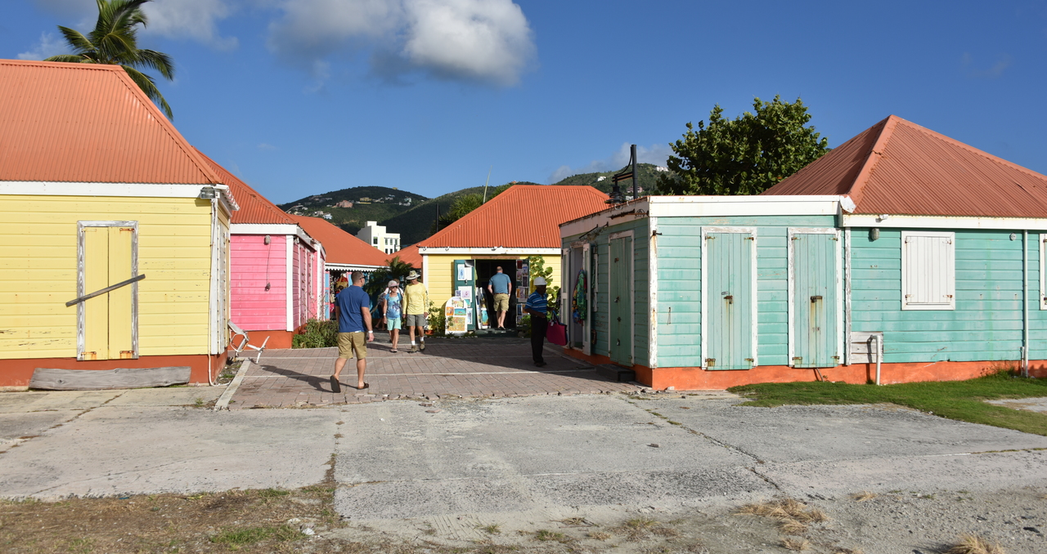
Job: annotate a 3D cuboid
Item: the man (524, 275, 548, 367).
[{"bbox_3d":[0.243,0.854,15.700,0.360,1.720,0.480,-1,-1,35],"label":"man"}]

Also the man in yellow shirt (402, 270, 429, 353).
[{"bbox_3d":[-2.360,0.768,17.900,0.580,1.810,0.400,0,-1,0],"label":"man in yellow shirt"}]

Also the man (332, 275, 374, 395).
[{"bbox_3d":[-2.567,0.815,12.200,0.550,1.780,0.500,-1,-1,27],"label":"man"}]

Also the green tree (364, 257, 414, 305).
[{"bbox_3d":[-4.130,0.510,25.000,1.700,2.200,1.700,0,-1,0],"label":"green tree"}]

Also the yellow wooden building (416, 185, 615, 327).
[{"bbox_3d":[0.880,-0.625,27.200,9.000,4.800,6.600,0,-1,-9],"label":"yellow wooden building"}]

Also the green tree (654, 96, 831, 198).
[{"bbox_3d":[6.720,-1.900,25.000,5.600,7.200,5.400,0,-1,0],"label":"green tree"}]

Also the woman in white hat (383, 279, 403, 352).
[{"bbox_3d":[-2.870,0.868,18.000,0.450,1.590,0.340,0,-1,-12],"label":"woman in white hat"}]

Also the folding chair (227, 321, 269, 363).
[{"bbox_3d":[-5.330,1.270,15.800,0.700,0.830,0.600,0,-1,-10],"label":"folding chair"}]

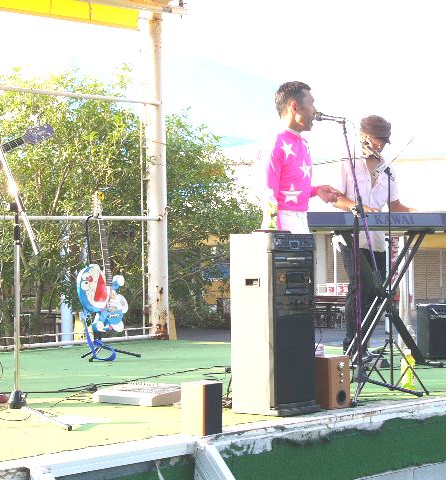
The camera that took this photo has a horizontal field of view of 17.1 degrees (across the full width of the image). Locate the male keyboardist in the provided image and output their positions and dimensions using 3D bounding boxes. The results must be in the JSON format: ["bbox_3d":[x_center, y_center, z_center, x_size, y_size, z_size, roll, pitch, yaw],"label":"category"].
[{"bbox_3d":[1.009,-0.024,9.850,0.500,1.640,0.430,-1,0,-18],"label":"male keyboardist"}]

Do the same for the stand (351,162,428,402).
[{"bbox_3d":[0.861,0.198,7.600,0.410,1.200,0.460,-1,0,6],"label":"stand"}]

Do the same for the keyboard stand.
[{"bbox_3d":[1.071,0.370,9.350,0.580,0.850,0.380,-1,0,-24],"label":"keyboard stand"}]

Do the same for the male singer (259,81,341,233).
[{"bbox_3d":[0.396,-0.011,7.650,0.420,1.630,0.460,-1,0,18],"label":"male singer"}]

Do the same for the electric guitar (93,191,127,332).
[{"bbox_3d":[-0.804,0.161,10.300,0.360,1.000,0.080,-1,-13,-33],"label":"electric guitar"}]

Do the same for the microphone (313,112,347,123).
[{"bbox_3d":[0.544,-0.625,7.550,0.170,0.050,0.050,-1,0,3],"label":"microphone"}]

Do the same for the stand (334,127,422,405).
[{"bbox_3d":[0.748,0.110,7.500,0.500,1.380,0.600,-1,0,6],"label":"stand"}]

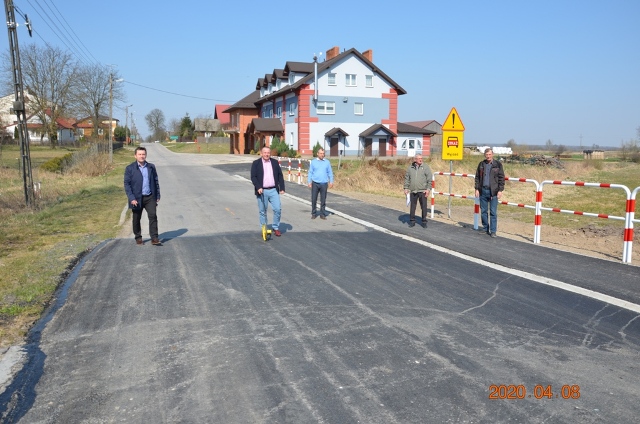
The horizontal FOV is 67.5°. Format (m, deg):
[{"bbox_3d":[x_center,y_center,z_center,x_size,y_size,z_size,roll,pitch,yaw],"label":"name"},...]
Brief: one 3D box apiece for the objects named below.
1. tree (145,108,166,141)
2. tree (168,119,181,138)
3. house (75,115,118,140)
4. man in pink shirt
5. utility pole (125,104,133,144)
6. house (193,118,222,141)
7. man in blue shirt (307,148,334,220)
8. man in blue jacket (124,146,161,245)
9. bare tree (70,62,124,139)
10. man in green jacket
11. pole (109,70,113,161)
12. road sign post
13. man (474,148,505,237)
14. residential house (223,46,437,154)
[{"bbox_3d":[-72.938,-38.601,215.000,9.500,15.500,9.500,-2,9,-19],"label":"tree"},{"bbox_3d":[-46.956,-26.775,154.583,4.000,7.000,4.000,0,8,0],"label":"tree"},{"bbox_3d":[-46.816,-17.256,100.743,8.600,6.400,9.500,-2,9,-19],"label":"house"},{"bbox_3d":[-1.037,-0.398,9.515,0.660,1.770,0.460,-1,8,-8],"label":"man in pink shirt"},{"bbox_3d":[-40.611,-18.293,101.317,1.400,8.500,0.300,-2,8,-18],"label":"utility pole"},{"bbox_3d":[-29.710,-20.945,124.631,7.200,6.300,6.800,-2,9,-19],"label":"house"},{"bbox_3d":[0.013,-0.714,12.000,0.540,1.750,0.340,0,8,-6],"label":"man in blue shirt"},{"bbox_3d":[-3.215,-0.283,8.691,0.640,1.770,0.460,-3,8,-21],"label":"man in blue jacket"},{"bbox_3d":[-36.311,-17.721,78.171,8.400,12.300,8.200,0,8,0],"label":"bare tree"},{"bbox_3d":[2.234,-0.468,10.862,0.640,1.670,0.420,2,8,12],"label":"man in green jacket"},{"bbox_3d":[-20.496,-9.140,46.930,0.320,8.600,0.300,-2,8,-18],"label":"pole"},{"bbox_3d":[3.369,-1.219,12.160,0.710,2.800,0.100,-2,8,-18],"label":"road sign post"},{"bbox_3d":[3.475,-0.410,9.820,0.560,1.760,0.380,5,9,25],"label":"man"},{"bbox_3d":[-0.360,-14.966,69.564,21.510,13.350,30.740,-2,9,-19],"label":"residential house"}]

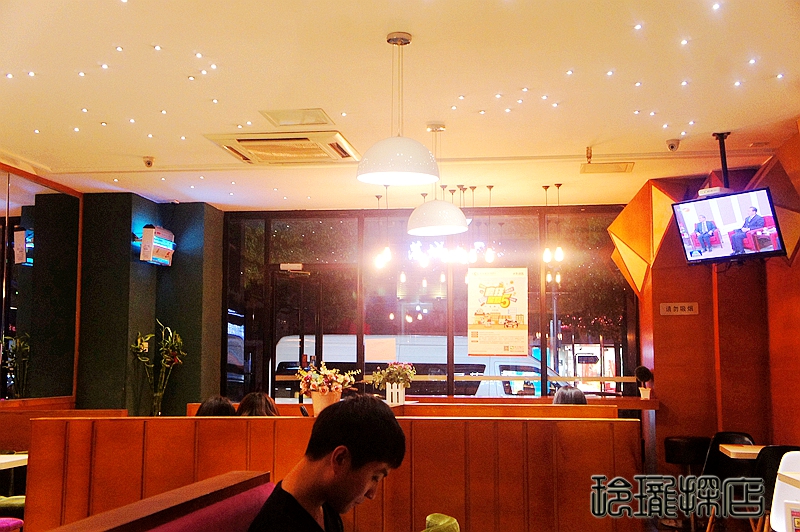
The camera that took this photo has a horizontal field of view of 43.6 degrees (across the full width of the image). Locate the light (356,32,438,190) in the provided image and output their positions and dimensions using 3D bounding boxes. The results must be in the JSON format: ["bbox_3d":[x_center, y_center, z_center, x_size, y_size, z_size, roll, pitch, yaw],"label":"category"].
[{"bbox_3d":[-0.008,-0.765,4.811,0.400,0.701,0.400,-1,-6,8],"label":"light"}]

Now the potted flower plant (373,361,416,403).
[{"bbox_3d":[-0.032,0.676,5.750,0.250,0.260,0.220,-1,-6,8],"label":"potted flower plant"}]

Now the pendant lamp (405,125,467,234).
[{"bbox_3d":[0.242,-0.578,6.626,0.400,0.705,0.400,-1,-6,8],"label":"pendant lamp"}]

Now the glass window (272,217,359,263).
[{"bbox_3d":[-0.874,-0.258,10.100,0.887,0.489,0.060,-1,-6,7],"label":"glass window"}]

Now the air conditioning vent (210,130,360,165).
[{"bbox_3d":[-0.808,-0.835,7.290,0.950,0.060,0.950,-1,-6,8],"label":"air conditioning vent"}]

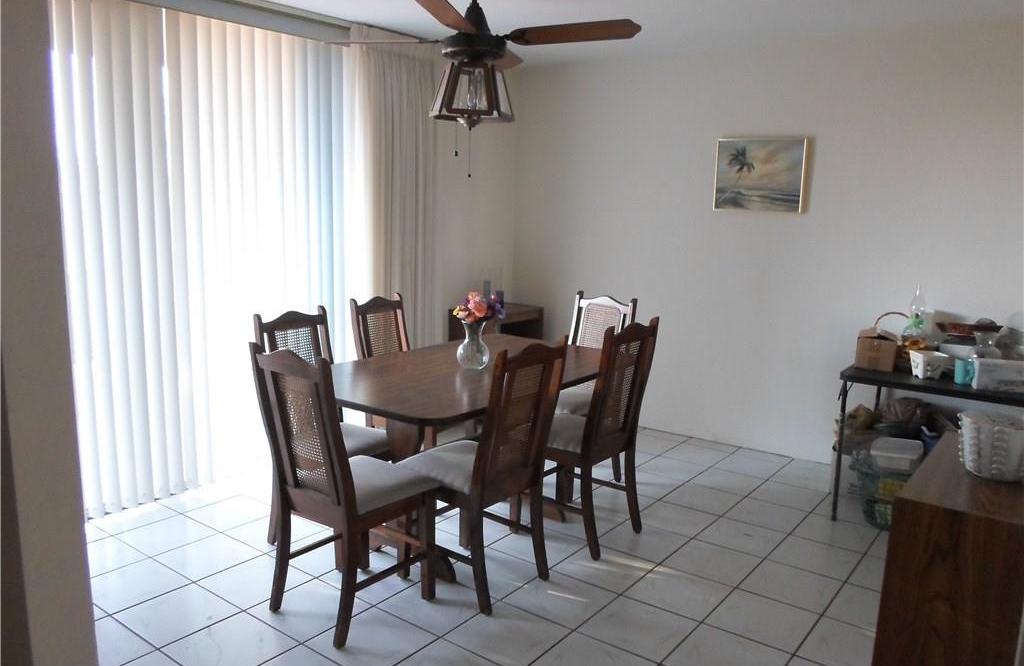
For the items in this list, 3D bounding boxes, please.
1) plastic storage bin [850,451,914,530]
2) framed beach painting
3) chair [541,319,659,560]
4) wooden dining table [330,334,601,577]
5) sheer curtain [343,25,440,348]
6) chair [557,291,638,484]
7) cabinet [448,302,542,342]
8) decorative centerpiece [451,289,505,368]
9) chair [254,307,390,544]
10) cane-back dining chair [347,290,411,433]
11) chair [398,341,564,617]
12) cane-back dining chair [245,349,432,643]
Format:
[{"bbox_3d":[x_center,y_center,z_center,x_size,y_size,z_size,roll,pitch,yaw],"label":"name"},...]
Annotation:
[{"bbox_3d":[1.808,0.755,3.522,0.361,0.279,0.328,8,12,37],"label":"plastic storage bin"},{"bbox_3d":[1.445,-0.927,4.328,0.535,0.436,0.029,8,12,37],"label":"framed beach painting"},{"bbox_3d":[0.315,0.418,3.265,0.512,0.987,0.417,9,12,38],"label":"chair"},{"bbox_3d":[-0.182,0.518,3.291,0.961,0.758,1.545,8,12,37],"label":"wooden dining table"},{"bbox_3d":[-0.723,-0.564,4.531,0.112,2.444,0.754,8,12,37],"label":"sheer curtain"},{"bbox_3d":[0.332,0.314,3.907,0.417,0.987,0.512,10,13,44],"label":"chair"},{"bbox_3d":[-0.089,0.200,5.287,0.400,0.748,0.574,8,12,37],"label":"cabinet"},{"bbox_3d":[-0.145,-0.006,3.182,0.216,0.318,0.190,1,9,-3],"label":"decorative centerpiece"},{"bbox_3d":[-0.763,0.416,3.116,0.512,0.987,0.417,7,11,33],"label":"chair"},{"bbox_3d":[-0.494,0.325,3.724,0.512,0.987,0.417,6,11,29],"label":"cane-back dining chair"},{"bbox_3d":[-0.116,0.482,2.812,0.512,0.987,0.417,8,12,37],"label":"chair"},{"bbox_3d":[-0.580,0.506,2.585,0.417,0.987,0.512,8,12,36],"label":"cane-back dining chair"}]

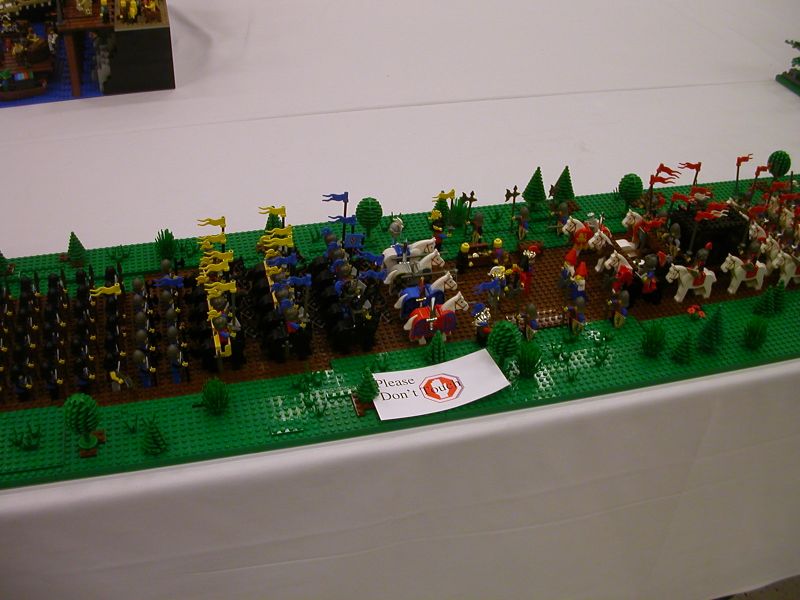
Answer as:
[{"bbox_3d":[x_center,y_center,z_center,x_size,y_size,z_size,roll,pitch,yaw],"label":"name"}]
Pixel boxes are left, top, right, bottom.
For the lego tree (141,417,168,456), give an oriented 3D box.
[{"bbox_3d":[-0.235,0.126,0.818,0.024,0.041,0.024,-7,40,-15],"label":"lego tree"}]

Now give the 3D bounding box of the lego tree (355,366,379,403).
[{"bbox_3d":[-0.034,0.084,0.892,0.024,0.041,0.024,3,38,-2],"label":"lego tree"}]

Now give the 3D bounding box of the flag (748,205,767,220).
[{"bbox_3d":[0.452,-0.111,1.079,0.036,0.014,0.008,-20,43,-28],"label":"flag"}]

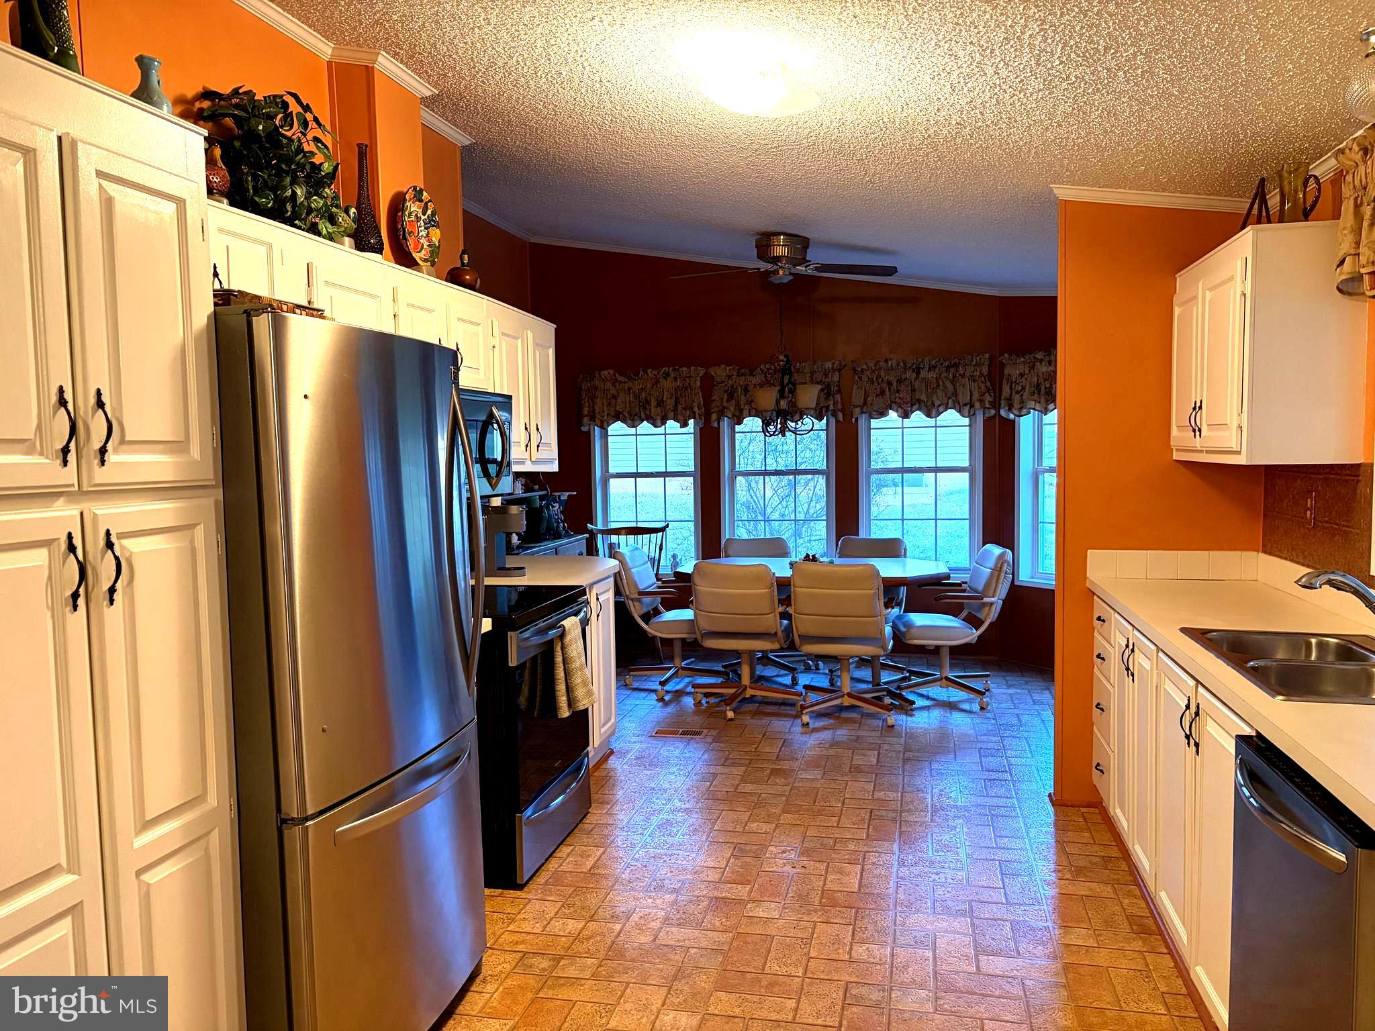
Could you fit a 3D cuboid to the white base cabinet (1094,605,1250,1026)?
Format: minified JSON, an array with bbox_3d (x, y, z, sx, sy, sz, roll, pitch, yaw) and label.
[{"bbox_3d":[1.689,0.800,3.077,0.600,0.860,2.050,0,4,13],"label":"white base cabinet"}]

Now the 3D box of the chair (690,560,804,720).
[{"bbox_3d":[0.324,0.670,5.786,0.600,0.860,0.650,0,4,13],"label":"chair"}]

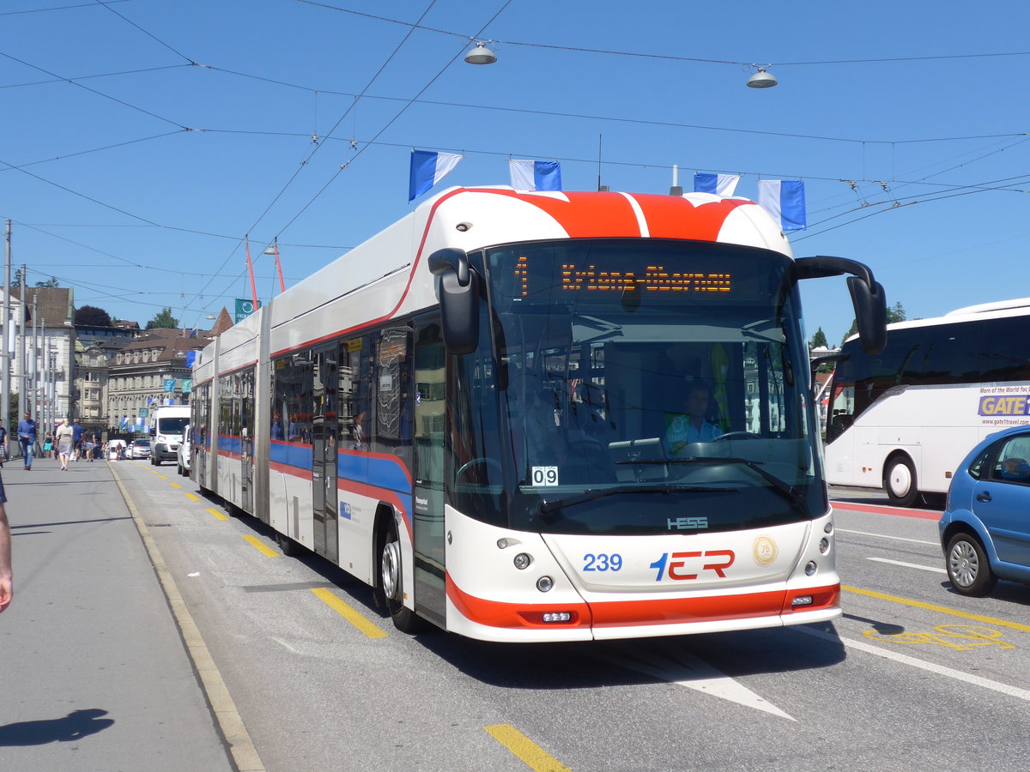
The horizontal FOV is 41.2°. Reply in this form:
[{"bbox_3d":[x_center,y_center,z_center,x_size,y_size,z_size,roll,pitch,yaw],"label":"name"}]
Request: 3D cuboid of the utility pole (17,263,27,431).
[{"bbox_3d":[-24.486,-1.258,68.000,0.310,9.600,0.310,1,-2,-17],"label":"utility pole"}]

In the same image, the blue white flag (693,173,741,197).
[{"bbox_3d":[3.611,-3.374,24.400,0.900,0.900,0.150,1,-2,-17],"label":"blue white flag"}]

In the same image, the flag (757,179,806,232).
[{"bbox_3d":[4.517,-3.063,23.200,0.860,0.870,0.160,0,-1,-17],"label":"flag"}]

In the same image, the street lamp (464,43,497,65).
[{"bbox_3d":[-0.570,-5.625,23.000,0.545,0.320,0.545,0,-2,0],"label":"street lamp"}]

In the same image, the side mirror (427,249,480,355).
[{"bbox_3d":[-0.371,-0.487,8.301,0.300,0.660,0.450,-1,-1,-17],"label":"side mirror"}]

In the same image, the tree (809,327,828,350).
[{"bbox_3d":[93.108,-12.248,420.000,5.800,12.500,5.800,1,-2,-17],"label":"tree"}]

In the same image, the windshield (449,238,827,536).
[{"bbox_3d":[0.861,-0.011,8.936,2.500,1.900,0.700,-1,-1,-17],"label":"windshield"}]

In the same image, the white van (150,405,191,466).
[{"bbox_3d":[-14.360,2.110,58.250,2.050,2.520,5.700,1,-2,-17],"label":"white van"}]

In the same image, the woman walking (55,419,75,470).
[{"bbox_3d":[-13.979,1.826,42.500,0.560,1.650,0.400,0,-1,-17],"label":"woman walking"}]

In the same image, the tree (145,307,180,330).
[{"bbox_3d":[-115.844,-20.177,450.000,10.700,12.000,10.700,0,-1,-17],"label":"tree"}]

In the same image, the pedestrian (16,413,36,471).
[{"bbox_3d":[-15.116,1.715,42.400,0.560,1.800,0.420,1,-2,-17],"label":"pedestrian"}]

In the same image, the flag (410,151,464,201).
[{"bbox_3d":[-1.228,-3.281,21.400,0.840,0.820,0.300,0,-1,-17],"label":"flag"}]

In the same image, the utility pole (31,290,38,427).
[{"bbox_3d":[-23.684,-0.487,67.500,0.260,7.970,0.260,0,-1,-17],"label":"utility pole"}]

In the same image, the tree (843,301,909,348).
[{"bbox_3d":[91.857,-13.938,350.000,16.000,15.000,14.000,1,-2,-17],"label":"tree"}]

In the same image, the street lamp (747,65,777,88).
[{"bbox_3d":[4.396,-5.521,24.300,0.550,0.320,0.550,0,-2,0],"label":"street lamp"}]

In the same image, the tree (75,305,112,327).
[{"bbox_3d":[-138.702,-20.460,450.000,12.000,12.000,12.000,0,-1,-17],"label":"tree"}]

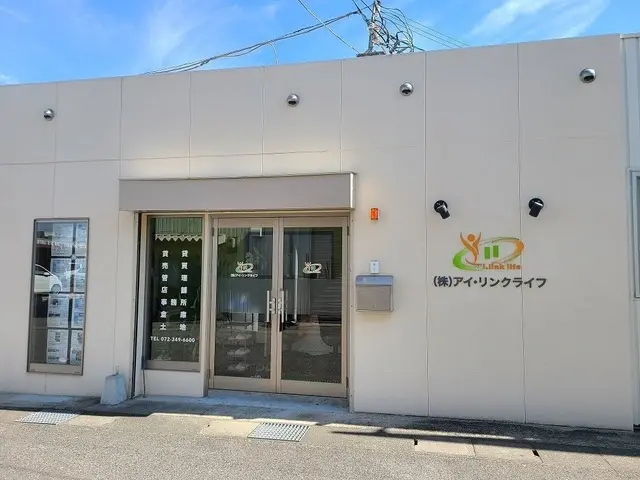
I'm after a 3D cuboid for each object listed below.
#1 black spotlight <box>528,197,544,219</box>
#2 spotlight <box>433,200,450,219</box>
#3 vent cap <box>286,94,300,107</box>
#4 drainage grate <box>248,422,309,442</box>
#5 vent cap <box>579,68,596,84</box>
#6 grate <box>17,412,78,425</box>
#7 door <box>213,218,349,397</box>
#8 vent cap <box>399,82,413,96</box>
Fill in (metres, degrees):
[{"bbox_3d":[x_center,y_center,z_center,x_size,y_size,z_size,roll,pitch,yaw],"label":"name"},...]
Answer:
[{"bbox_3d":[2.171,-0.321,4.815,0.150,0.180,0.170,0,-4,12],"label":"black spotlight"},{"bbox_3d":[1.271,-0.314,4.998,0.150,0.180,0.170,0,-4,12],"label":"spotlight"},{"bbox_3d":[-0.300,-1.584,5.457,0.142,0.138,0.085,0,-4,12],"label":"vent cap"},{"bbox_3d":[-0.393,1.900,4.703,0.500,0.040,0.450,0,-4,12],"label":"drainage grate"},{"bbox_3d":[2.704,-1.656,4.850,0.142,0.138,0.085,0,-4,12],"label":"vent cap"},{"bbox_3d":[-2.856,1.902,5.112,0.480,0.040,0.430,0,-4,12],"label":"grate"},{"bbox_3d":[-0.505,0.756,5.687,1.661,2.075,0.080,0,-4,12],"label":"door"},{"bbox_3d":[0.941,-1.630,5.207,0.142,0.138,0.085,0,-4,12],"label":"vent cap"}]

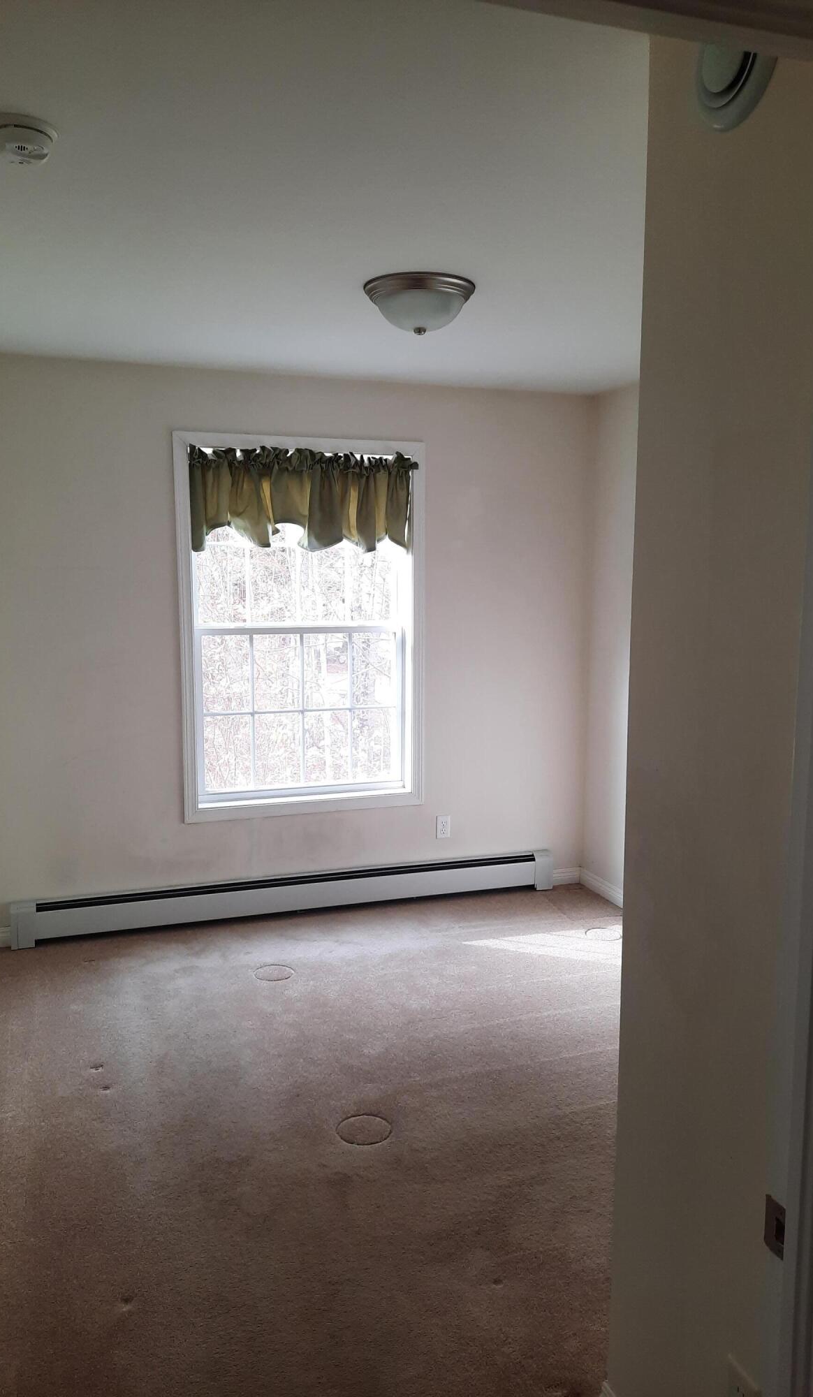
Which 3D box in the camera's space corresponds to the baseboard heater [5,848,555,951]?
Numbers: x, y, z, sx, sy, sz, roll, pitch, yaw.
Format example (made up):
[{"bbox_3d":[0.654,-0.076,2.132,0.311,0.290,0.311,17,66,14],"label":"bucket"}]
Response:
[{"bbox_3d":[-0.464,0.906,4.625,2.512,0.184,0.070,-2,8,-19],"label":"baseboard heater"}]

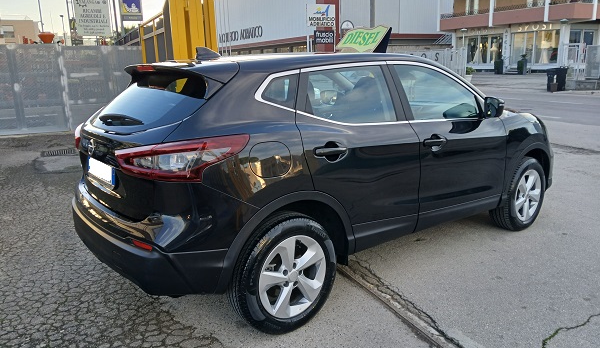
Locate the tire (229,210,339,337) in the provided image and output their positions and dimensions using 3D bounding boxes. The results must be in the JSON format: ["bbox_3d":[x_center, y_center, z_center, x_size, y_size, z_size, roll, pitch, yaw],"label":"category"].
[{"bbox_3d":[-0.090,0.555,2.583,0.685,0.680,0.220,-10,15,-36],"label":"tire"}]

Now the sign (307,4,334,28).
[{"bbox_3d":[1.661,-12.660,36.000,2.500,1.780,0.150,-7,15,-23],"label":"sign"}]

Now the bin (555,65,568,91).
[{"bbox_3d":[11.211,-4.064,19.300,0.620,1.030,0.530,-13,18,-39],"label":"bin"}]

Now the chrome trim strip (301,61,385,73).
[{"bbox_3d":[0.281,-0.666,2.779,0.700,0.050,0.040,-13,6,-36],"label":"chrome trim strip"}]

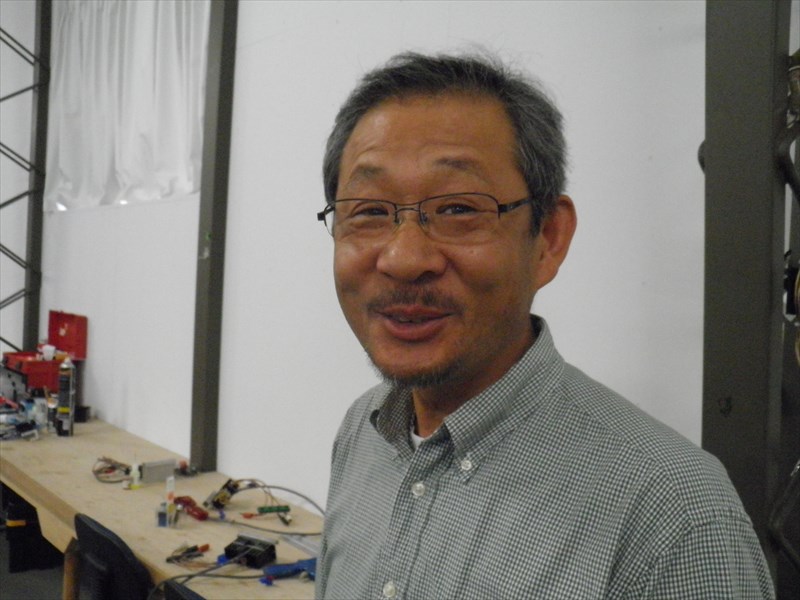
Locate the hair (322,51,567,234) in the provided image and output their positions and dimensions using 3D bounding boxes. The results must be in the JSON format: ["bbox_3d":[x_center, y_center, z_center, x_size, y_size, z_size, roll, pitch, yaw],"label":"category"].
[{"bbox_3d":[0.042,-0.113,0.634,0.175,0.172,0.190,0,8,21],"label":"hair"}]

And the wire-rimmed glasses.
[{"bbox_3d":[0.030,-0.061,0.594,0.140,0.043,0.143,0,8,21],"label":"wire-rimmed glasses"}]

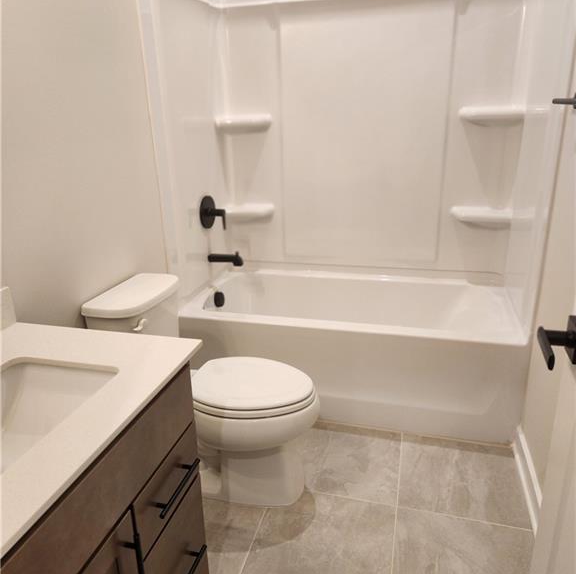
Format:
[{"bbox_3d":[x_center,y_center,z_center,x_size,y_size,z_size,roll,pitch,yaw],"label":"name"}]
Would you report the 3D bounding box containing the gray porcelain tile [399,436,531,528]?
[{"bbox_3d":[0.685,0.758,2.049,0.458,0.012,0.458,4,21,14],"label":"gray porcelain tile"}]

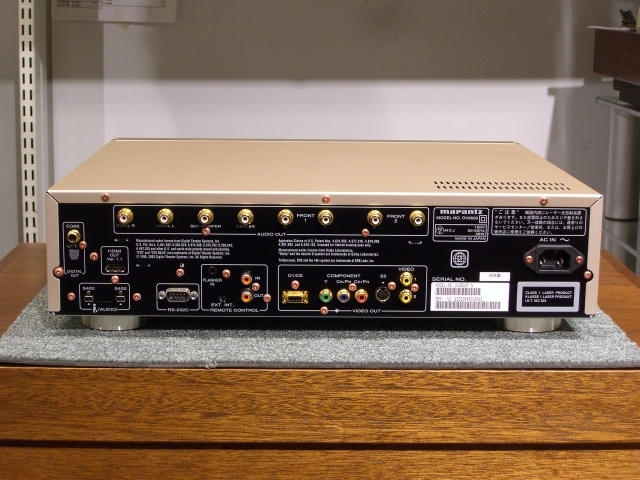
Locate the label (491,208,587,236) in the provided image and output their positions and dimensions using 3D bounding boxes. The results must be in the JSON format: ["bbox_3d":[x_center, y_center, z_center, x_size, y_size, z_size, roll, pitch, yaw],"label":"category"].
[{"bbox_3d":[0.173,-0.014,0.991,0.075,0.022,0.001,0,11,-1],"label":"label"}]

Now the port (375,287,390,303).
[{"bbox_3d":[0.050,0.044,0.997,0.012,0.012,0.005,0,11,-1],"label":"port"}]

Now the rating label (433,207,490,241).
[{"bbox_3d":[0.111,-0.012,0.990,0.044,0.027,0.001,0,11,-1],"label":"rating label"}]

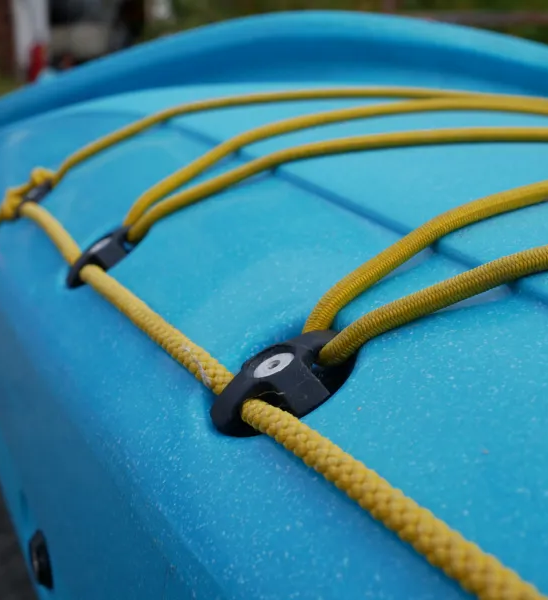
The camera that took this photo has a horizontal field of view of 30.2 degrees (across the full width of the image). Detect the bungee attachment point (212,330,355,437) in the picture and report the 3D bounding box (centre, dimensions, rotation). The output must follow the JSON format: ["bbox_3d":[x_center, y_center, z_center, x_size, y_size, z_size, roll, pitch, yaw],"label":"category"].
[{"bbox_3d":[0.002,0.019,0.248,0.038,0.011,0.028,-29,18,-7],"label":"bungee attachment point"}]

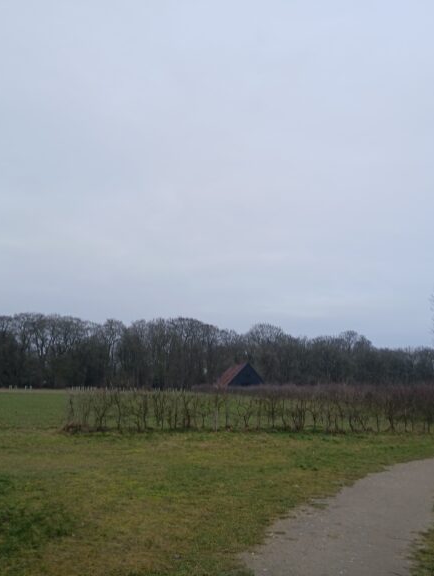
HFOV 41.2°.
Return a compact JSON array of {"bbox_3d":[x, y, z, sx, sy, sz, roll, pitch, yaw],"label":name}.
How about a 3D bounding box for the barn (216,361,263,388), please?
[{"bbox_3d":[4.710,17.770,111.830,7.600,6.000,17.000,3,-10,-5],"label":"barn"}]

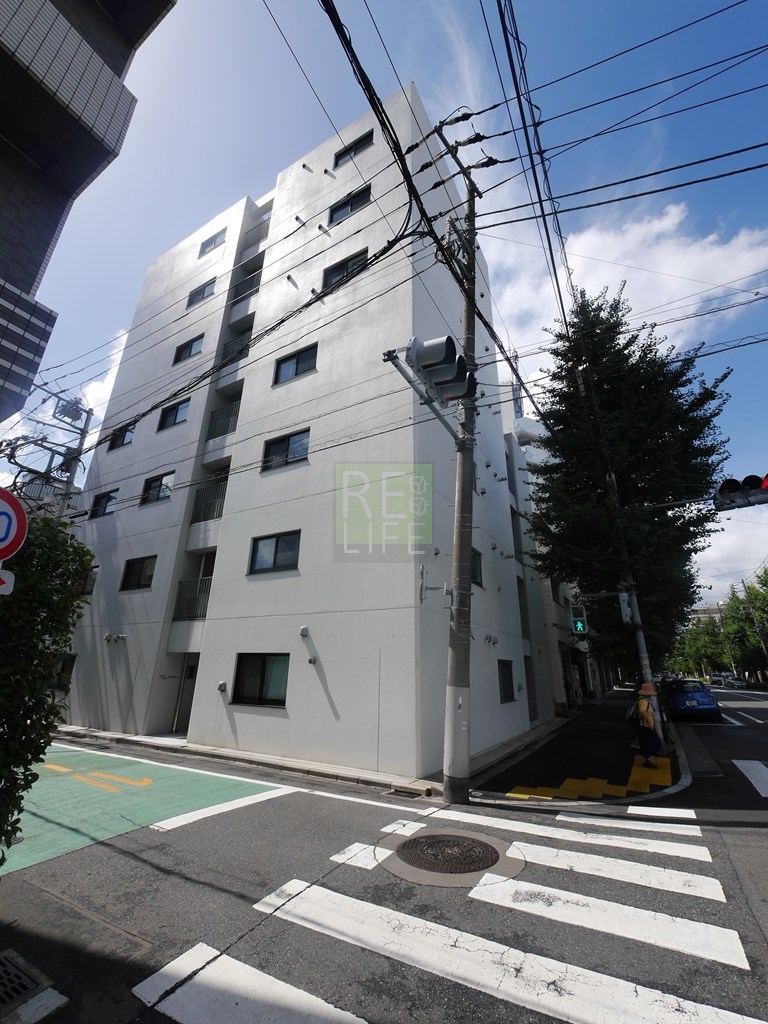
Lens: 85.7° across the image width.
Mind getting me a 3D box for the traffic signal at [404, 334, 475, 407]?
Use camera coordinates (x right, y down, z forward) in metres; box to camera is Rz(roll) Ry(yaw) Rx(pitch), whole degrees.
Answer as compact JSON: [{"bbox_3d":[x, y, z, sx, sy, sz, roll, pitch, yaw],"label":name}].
[{"bbox_3d":[0.775,-1.934,5.680,0.550,0.440,1.170,-11,-23,29],"label":"traffic signal"}]

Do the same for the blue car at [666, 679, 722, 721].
[{"bbox_3d":[13.000,7.900,17.800,1.760,1.450,4.200,-11,-24,29],"label":"blue car"}]

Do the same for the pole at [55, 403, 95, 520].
[{"bbox_3d":[-11.494,1.029,14.341,0.400,11.100,0.400,17,-26,-37],"label":"pole"}]

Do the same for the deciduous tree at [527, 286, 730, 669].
[{"bbox_3d":[7.904,-1.136,14.096,5.800,15.400,5.800,-11,-24,29],"label":"deciduous tree"}]

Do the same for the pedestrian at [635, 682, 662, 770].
[{"bbox_3d":[5.190,4.150,8.130,0.480,1.500,0.520,-18,-28,42],"label":"pedestrian"}]

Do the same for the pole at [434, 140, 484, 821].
[{"bbox_3d":[1.403,-2.228,7.802,0.500,13.200,1.850,-12,-26,40],"label":"pole"}]

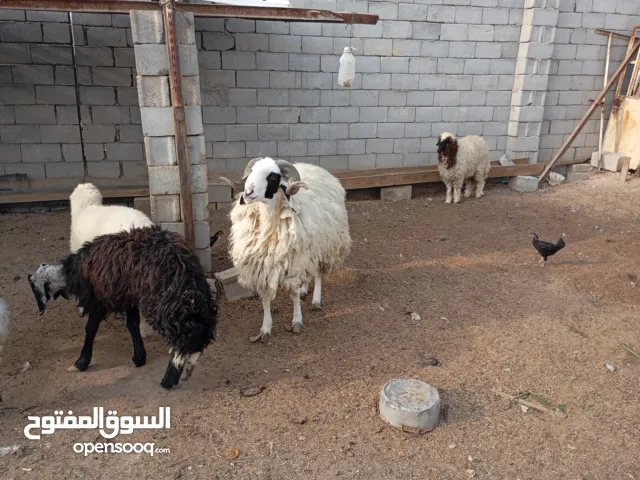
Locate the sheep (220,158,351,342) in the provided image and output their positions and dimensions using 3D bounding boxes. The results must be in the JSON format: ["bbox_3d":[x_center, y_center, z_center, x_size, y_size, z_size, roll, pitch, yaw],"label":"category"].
[{"bbox_3d":[-0.155,0.004,2.991,0.500,1.020,0.980,8,20,21],"label":"sheep"}]

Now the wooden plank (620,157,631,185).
[{"bbox_3d":[4.003,-0.911,6.784,0.100,0.340,0.050,-2,18,-9],"label":"wooden plank"}]

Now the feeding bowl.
[{"bbox_3d":[0.383,0.704,2.250,0.275,0.105,0.275,1,18,0],"label":"feeding bowl"}]

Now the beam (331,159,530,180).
[{"bbox_3d":[1.518,-0.955,7.034,3.072,0.120,0.050,-6,19,-15],"label":"beam"}]

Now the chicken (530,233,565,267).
[{"bbox_3d":[1.819,0.080,4.153,0.310,0.290,0.150,4,18,9],"label":"chicken"}]

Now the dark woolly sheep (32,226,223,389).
[{"bbox_3d":[-0.935,0.290,2.426,1.050,0.760,0.380,7,19,19],"label":"dark woolly sheep"}]

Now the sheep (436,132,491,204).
[{"bbox_3d":[1.816,-0.918,6.551,0.380,0.870,0.880,16,23,38],"label":"sheep"}]

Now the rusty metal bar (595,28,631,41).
[{"bbox_3d":[3.545,-2.454,6.200,0.664,0.055,0.060,3,17,-16],"label":"rusty metal bar"}]

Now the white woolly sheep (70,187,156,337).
[{"bbox_3d":[-1.202,0.096,3.006,0.340,0.800,0.780,-13,23,-36],"label":"white woolly sheep"}]

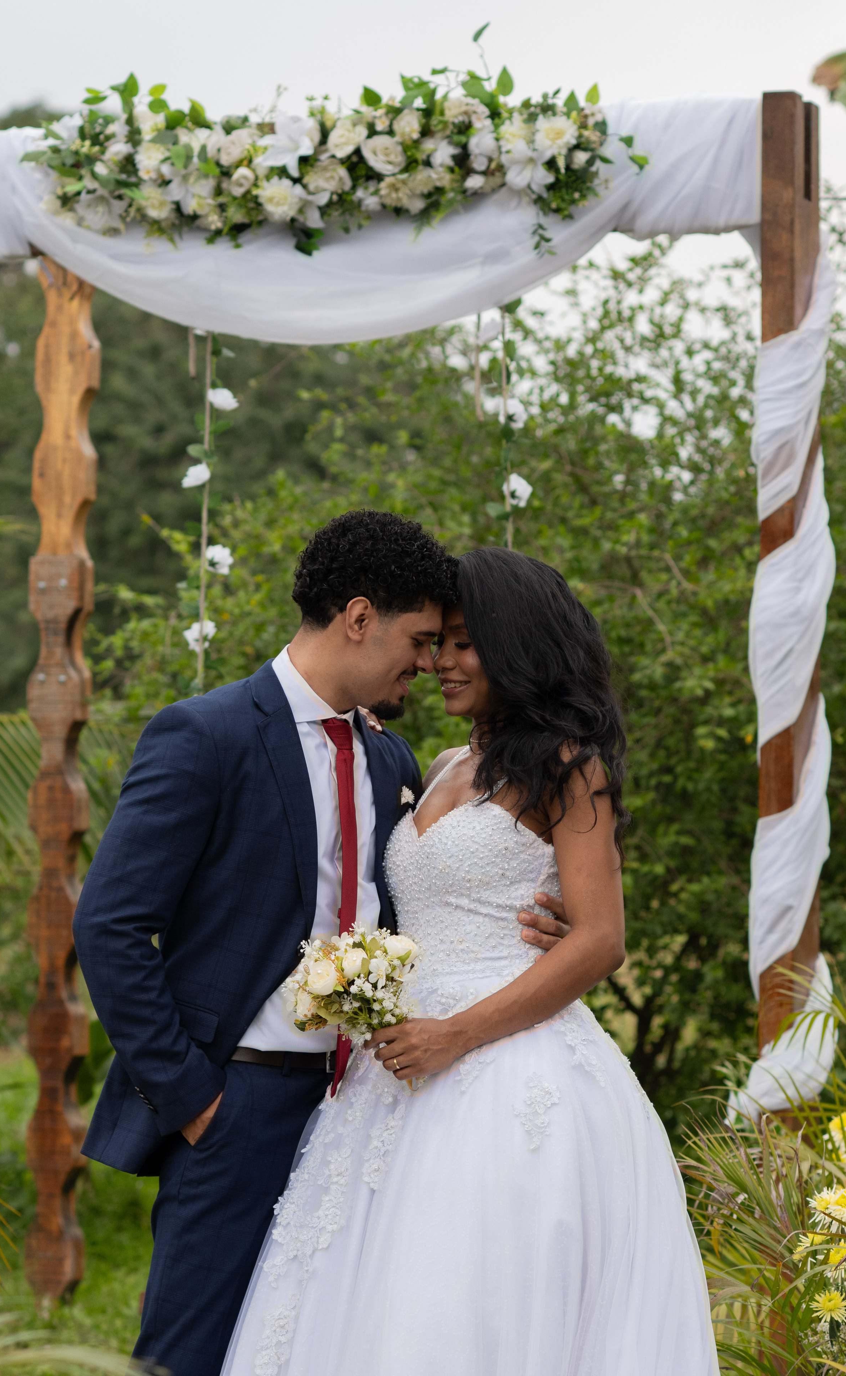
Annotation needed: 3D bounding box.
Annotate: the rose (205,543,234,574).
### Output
[{"bbox_3d":[-0.394,-0.250,9.402,0.054,0.060,0.052,0,0,-30],"label":"rose"}]

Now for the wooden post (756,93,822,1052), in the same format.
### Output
[{"bbox_3d":[0.673,0.076,8.905,0.072,2.335,0.100,0,0,25],"label":"wooden post"}]

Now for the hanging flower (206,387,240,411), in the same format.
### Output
[{"bbox_3d":[-0.387,-0.559,9.399,0.062,0.046,0.052,0,0,-37],"label":"hanging flower"}]

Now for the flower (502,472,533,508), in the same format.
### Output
[{"bbox_3d":[0.178,-0.371,9.135,0.057,0.065,0.052,0,0,-30],"label":"flower"}]

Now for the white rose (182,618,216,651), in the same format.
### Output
[{"bbox_3d":[-0.434,-0.103,9.421,0.067,0.063,0.052,0,0,18],"label":"white rose"}]

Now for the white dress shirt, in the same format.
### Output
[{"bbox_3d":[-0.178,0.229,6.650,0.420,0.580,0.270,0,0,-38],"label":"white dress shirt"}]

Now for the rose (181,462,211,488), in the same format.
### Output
[{"bbox_3d":[-0.441,-0.413,9.424,0.058,0.052,0.052,0,0,37],"label":"rose"}]

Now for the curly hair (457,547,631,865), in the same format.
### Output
[{"bbox_3d":[0.166,0.024,6.580,0.250,0.430,0.250,0,0,-37],"label":"curly hair"}]

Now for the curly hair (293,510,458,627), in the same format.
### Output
[{"bbox_3d":[-0.066,-0.164,6.620,0.220,0.165,0.190,10,3,21],"label":"curly hair"}]

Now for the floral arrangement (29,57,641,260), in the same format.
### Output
[{"bbox_3d":[-0.170,-1.008,9.218,1.170,0.360,0.270,0,0,25],"label":"floral arrangement"}]

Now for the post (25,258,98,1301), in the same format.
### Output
[{"bbox_3d":[-0.711,0.181,9.550,0.100,2.069,0.085,0,0,25],"label":"post"}]

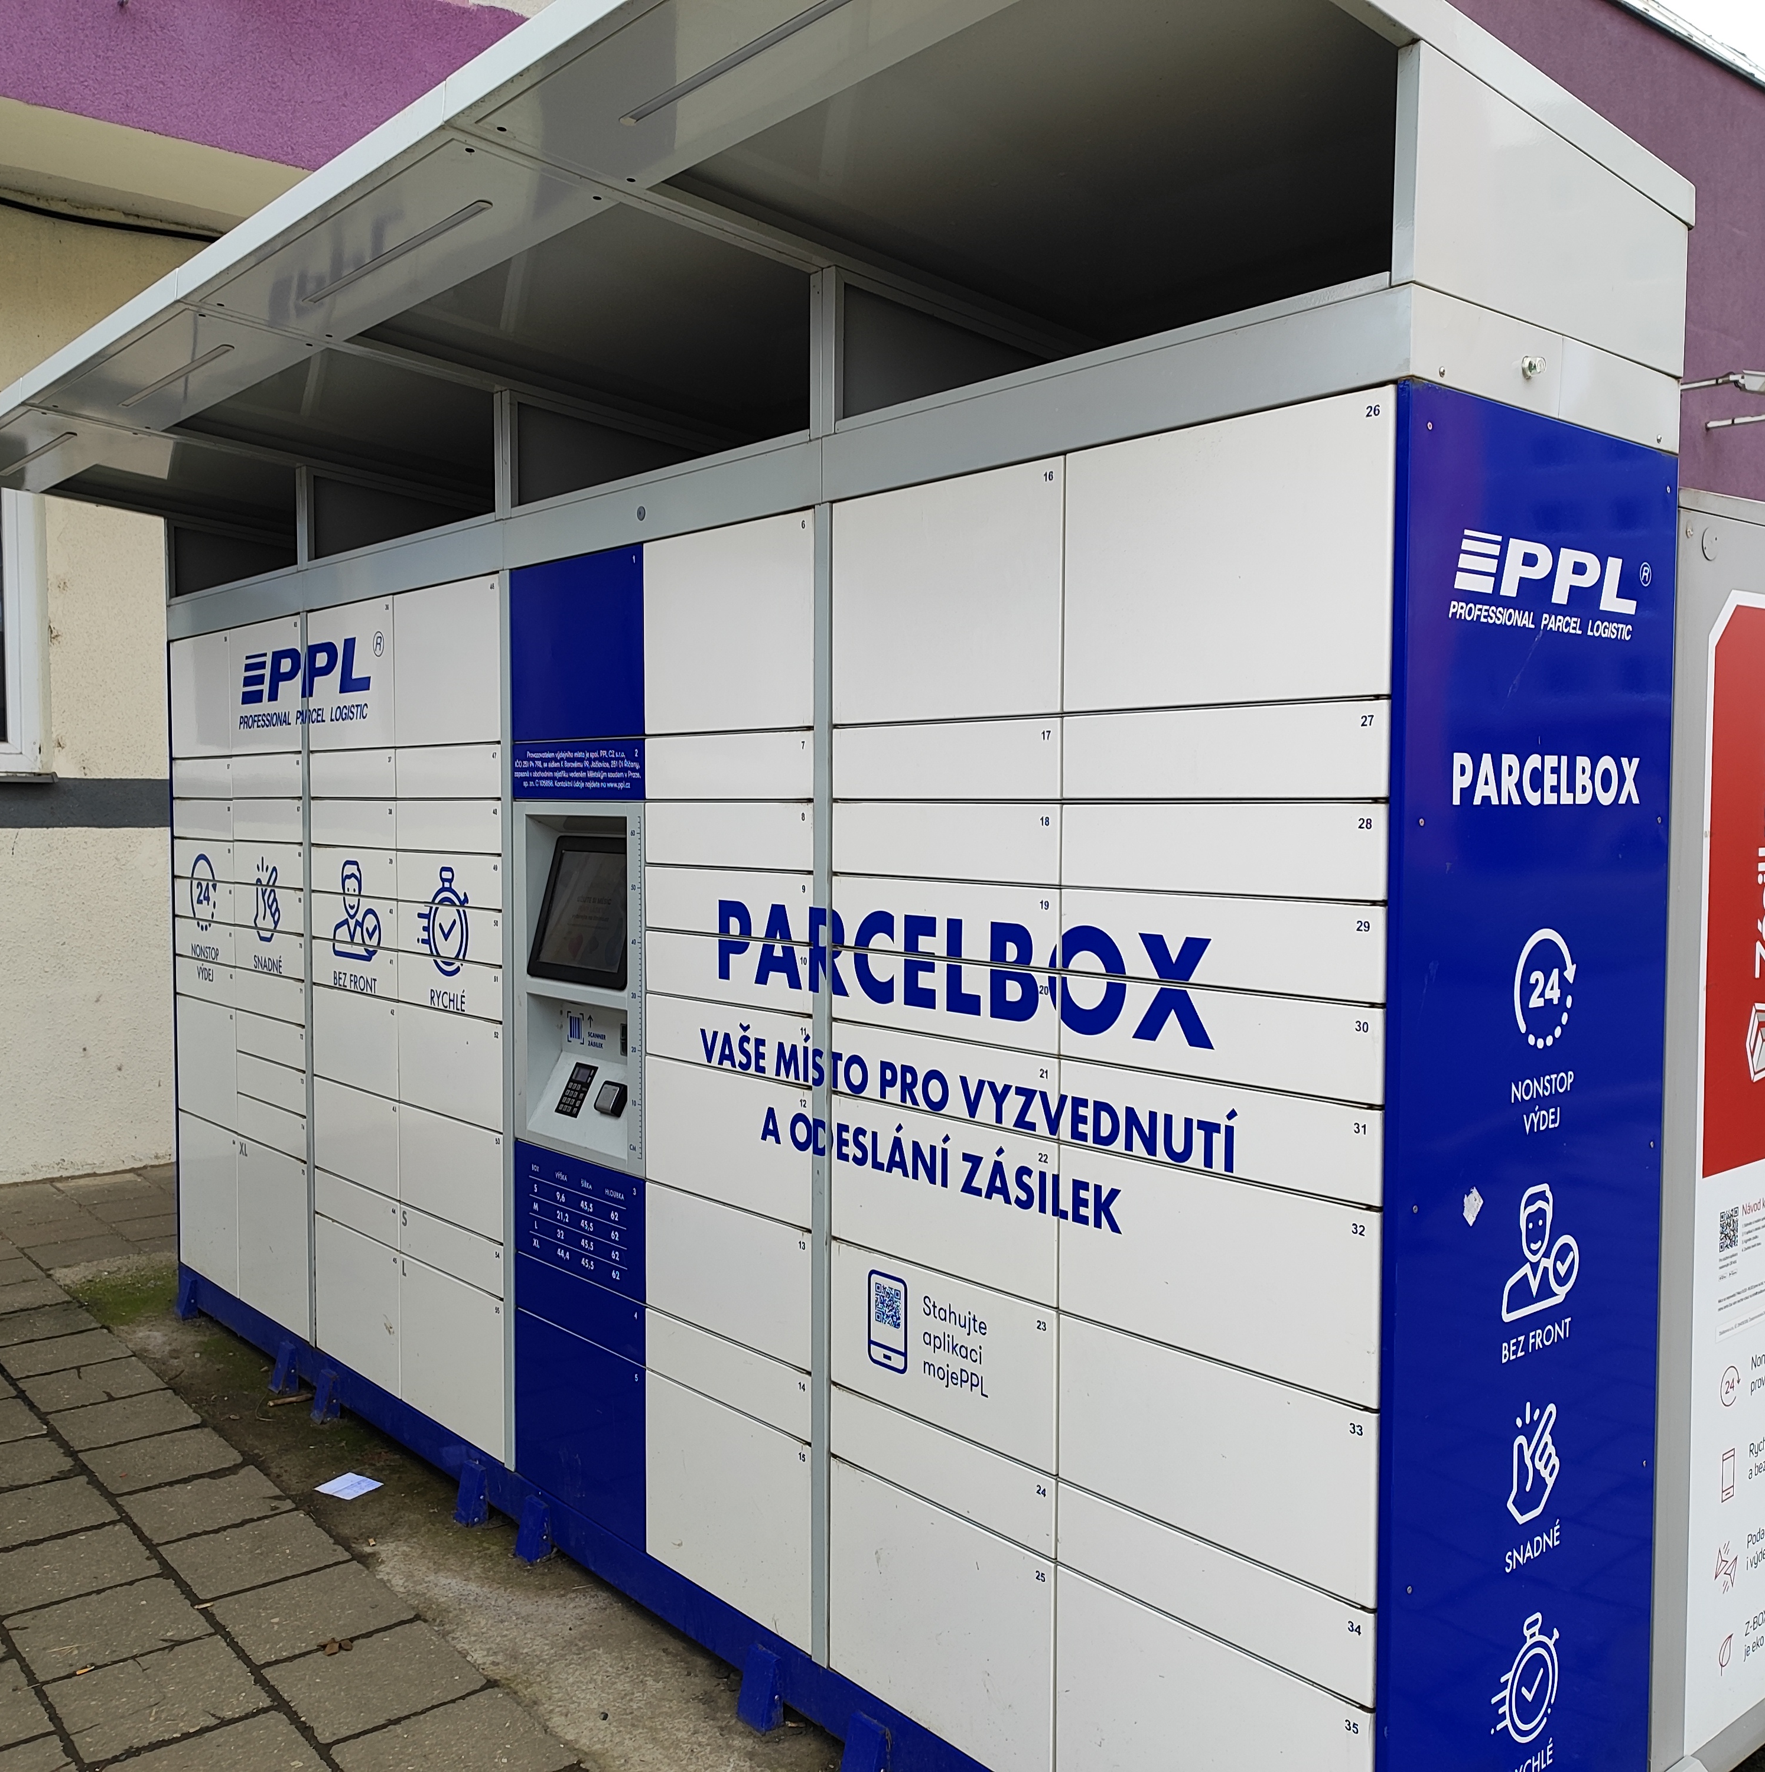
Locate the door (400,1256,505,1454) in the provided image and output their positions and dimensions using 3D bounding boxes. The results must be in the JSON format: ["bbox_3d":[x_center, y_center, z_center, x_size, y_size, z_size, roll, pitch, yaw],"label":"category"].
[{"bbox_3d":[-0.944,1.036,3.646,0.030,0.342,0.493,-2,4,-41],"label":"door"}]

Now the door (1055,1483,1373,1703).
[{"bbox_3d":[0.414,0.887,2.093,0.025,0.110,0.490,-2,4,-41],"label":"door"}]

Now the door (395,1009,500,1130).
[{"bbox_3d":[-0.948,0.395,3.619,0.025,0.227,0.491,-2,4,-41],"label":"door"}]

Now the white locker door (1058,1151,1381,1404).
[{"bbox_3d":[0.416,0.478,2.073,0.025,0.227,0.490,-2,4,-41],"label":"white locker door"}]

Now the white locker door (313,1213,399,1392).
[{"bbox_3d":[-1.272,1.016,4.019,0.030,0.342,0.489,-2,4,-41],"label":"white locker door"}]

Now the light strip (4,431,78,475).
[{"bbox_3d":[-2.152,-1.099,4.169,0.028,0.020,0.654,3,0,-41],"label":"light strip"}]

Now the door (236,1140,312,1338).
[{"bbox_3d":[-1.634,0.938,4.422,0.025,0.461,0.485,-2,4,-41],"label":"door"}]

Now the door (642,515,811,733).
[{"bbox_3d":[-0.258,-0.438,2.794,0.030,0.340,0.485,-2,4,-41],"label":"door"}]

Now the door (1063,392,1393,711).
[{"bbox_3d":[0.420,-0.397,2.022,0.030,0.340,0.492,-2,4,-41],"label":"door"}]

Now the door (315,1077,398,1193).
[{"bbox_3d":[-1.274,0.609,3.999,0.025,0.227,0.479,-2,4,-41],"label":"door"}]

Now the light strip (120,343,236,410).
[{"bbox_3d":[-1.483,-1.065,3.418,0.026,0.018,0.655,3,0,-41],"label":"light strip"}]

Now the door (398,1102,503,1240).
[{"bbox_3d":[-0.943,0.628,3.626,0.030,0.225,0.493,-2,4,-41],"label":"door"}]

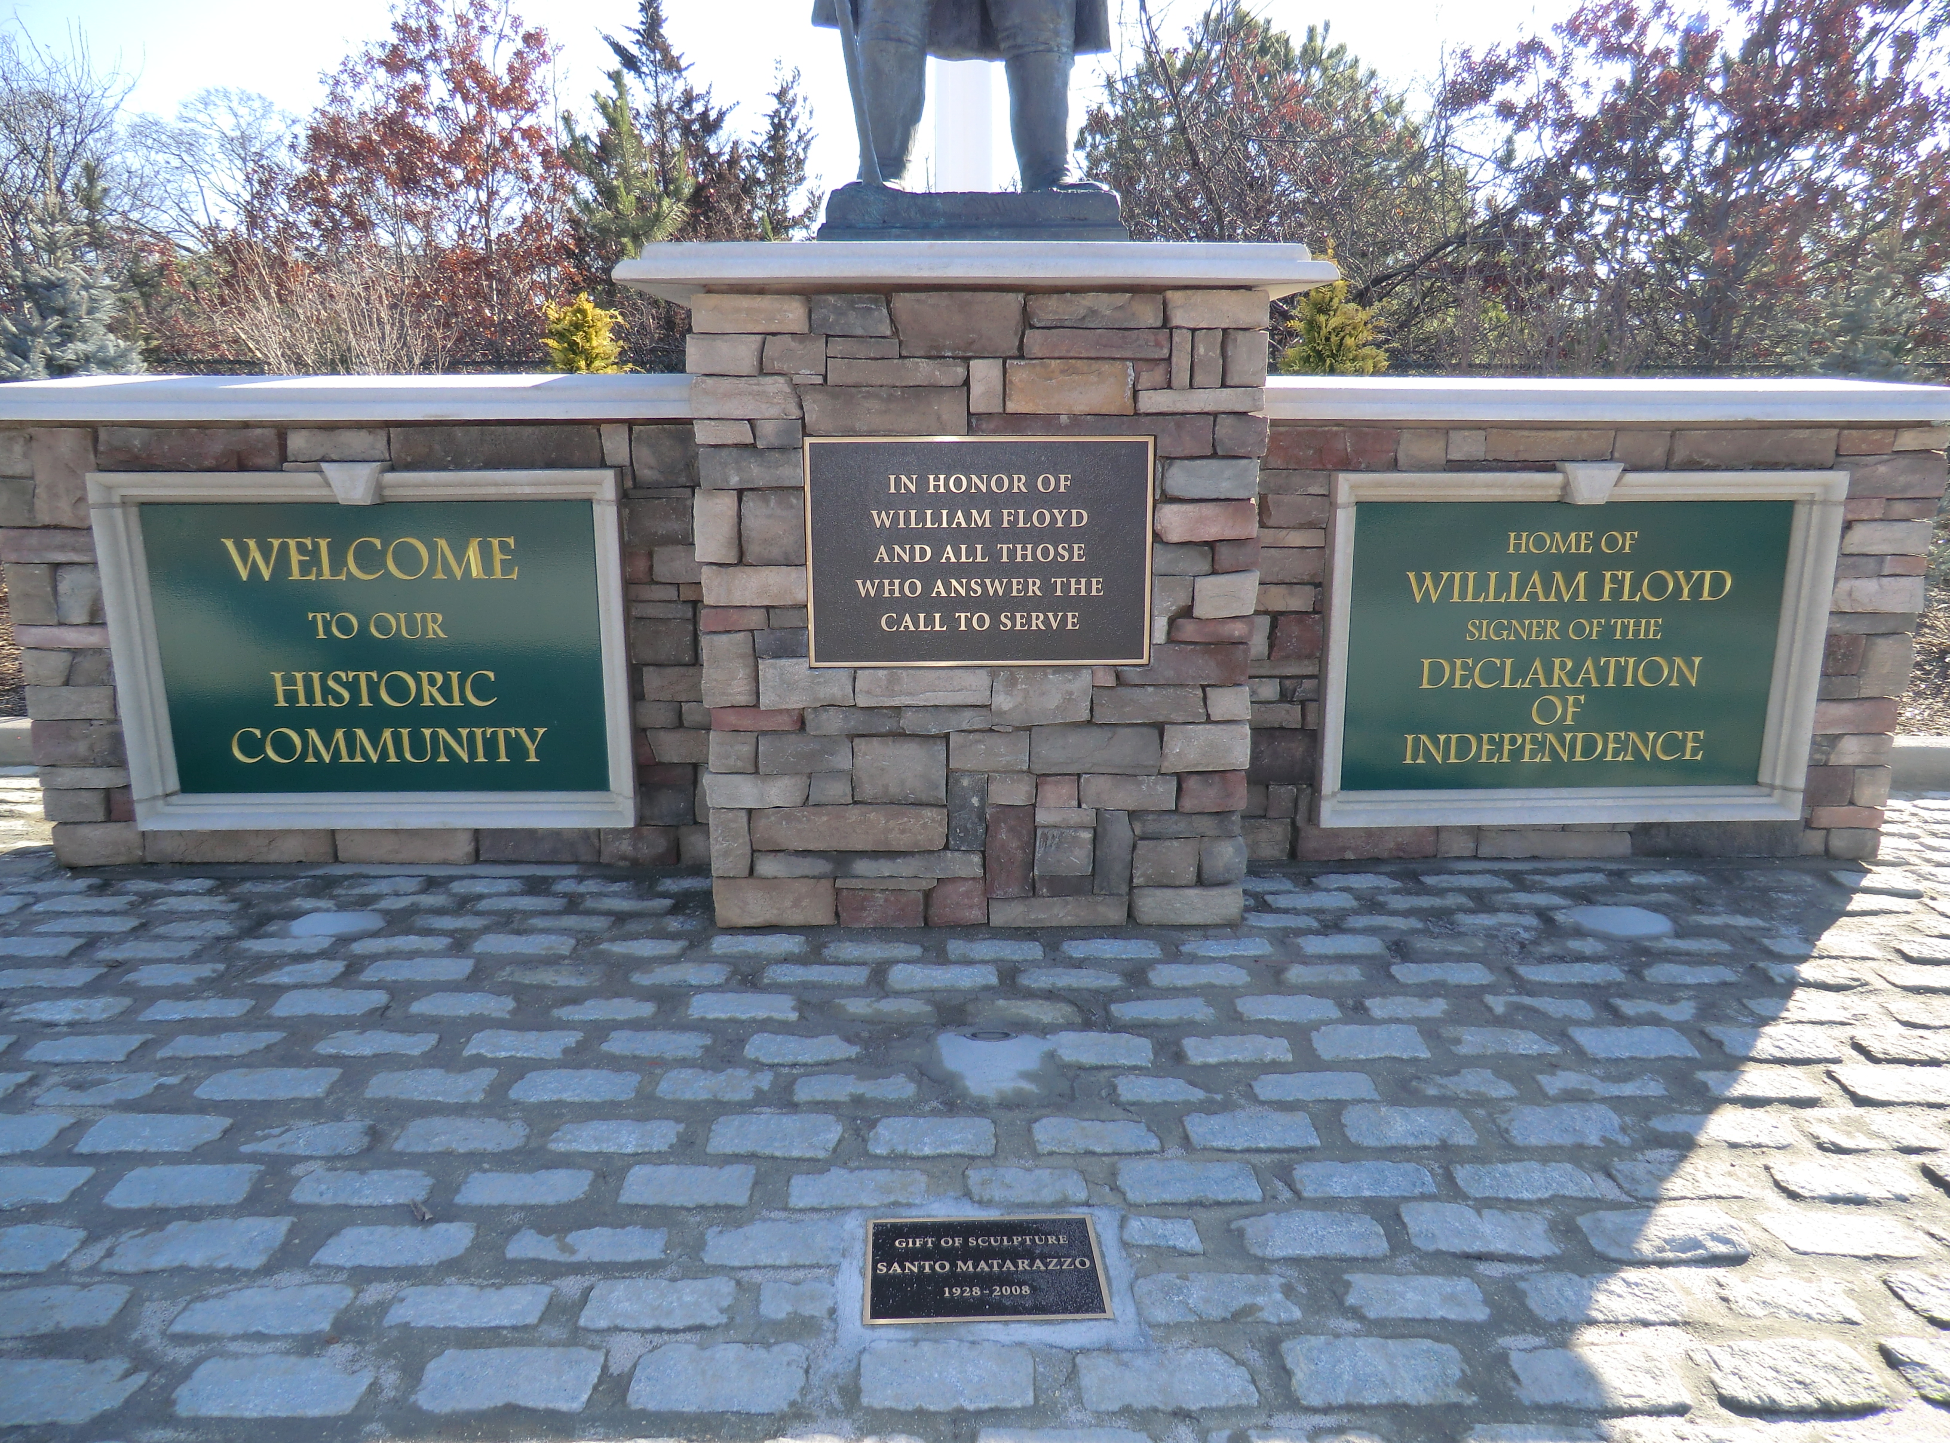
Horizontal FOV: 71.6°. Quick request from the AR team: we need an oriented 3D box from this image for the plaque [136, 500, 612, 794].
[{"bbox_3d":[-1.847,-0.221,4.219,1.365,0.916,0.040,0,13,-1],"label":"plaque"}]

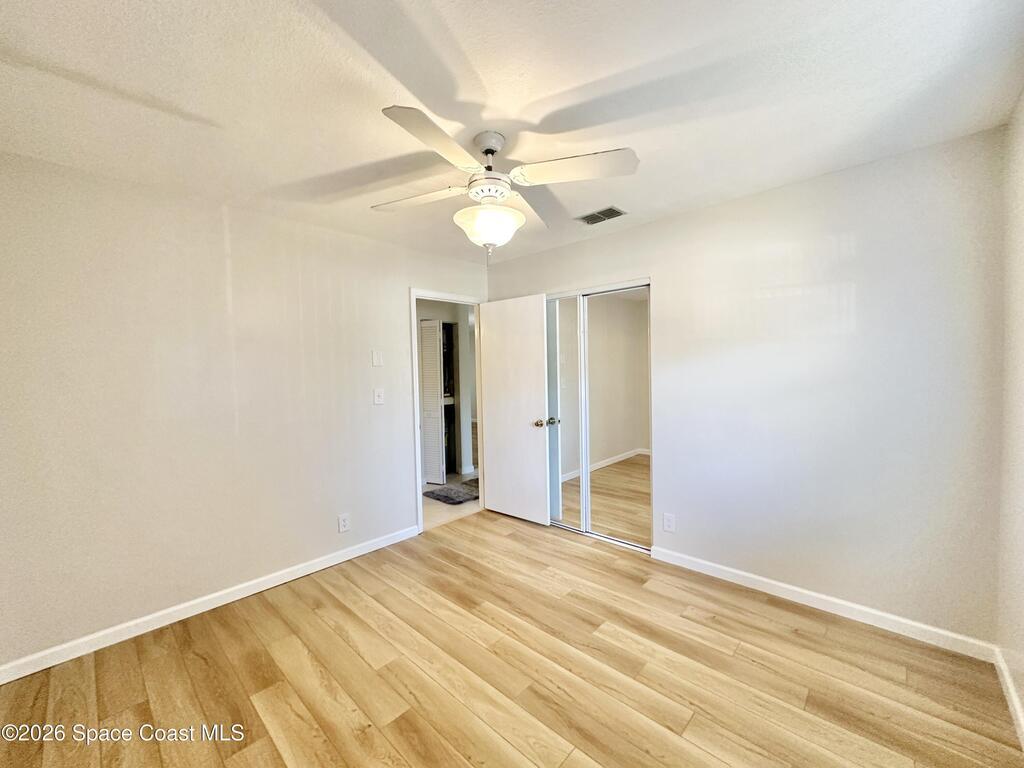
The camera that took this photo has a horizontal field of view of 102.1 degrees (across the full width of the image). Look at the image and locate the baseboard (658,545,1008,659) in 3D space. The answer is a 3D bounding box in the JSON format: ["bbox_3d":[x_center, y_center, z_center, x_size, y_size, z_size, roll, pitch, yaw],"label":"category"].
[{"bbox_3d":[1.641,1.246,2.488,1.662,0.087,0.016,1,3,43],"label":"baseboard"}]

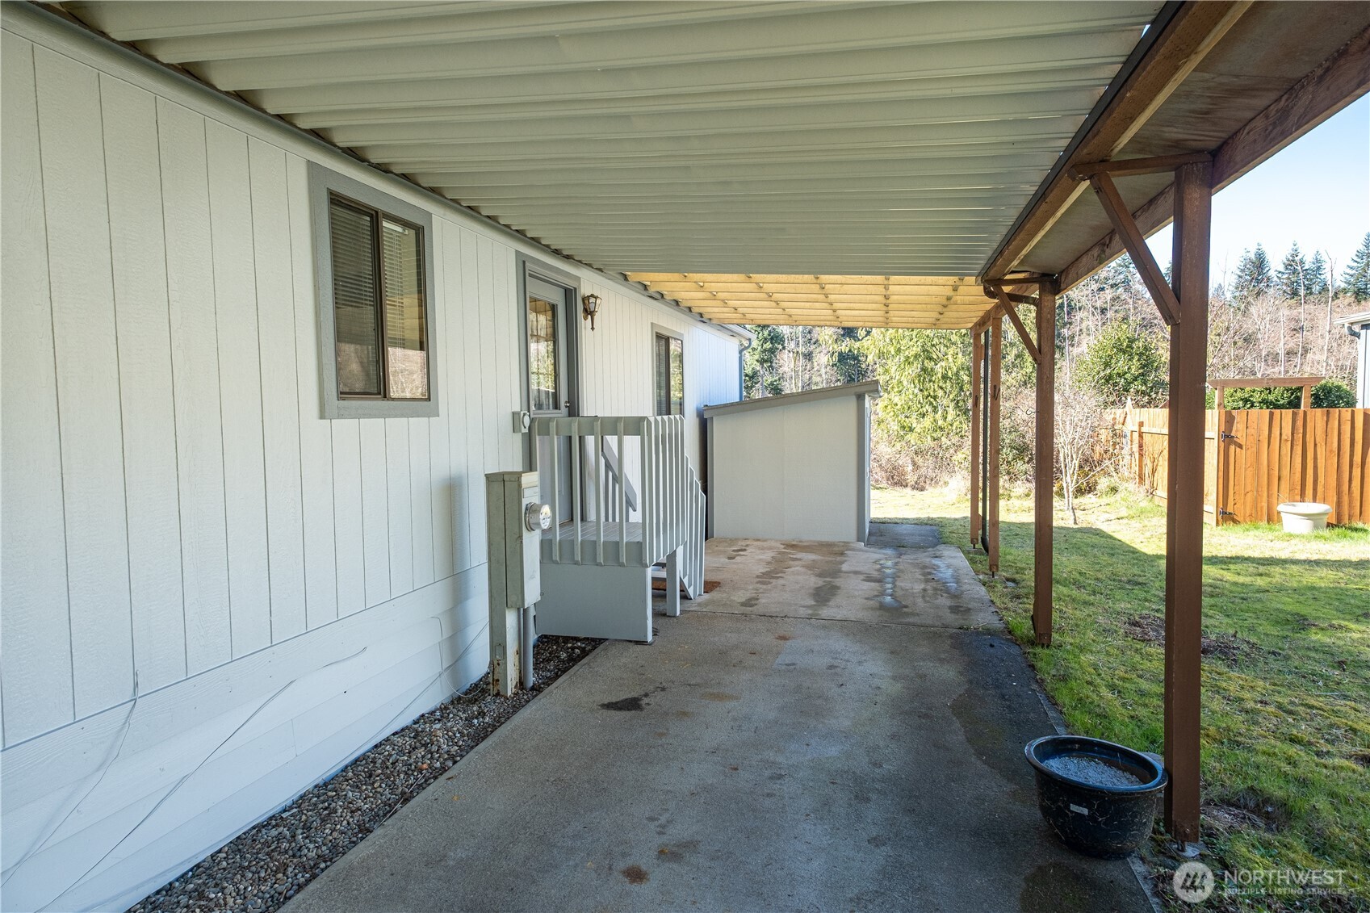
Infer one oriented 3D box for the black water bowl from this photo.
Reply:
[{"bbox_3d":[1.606,1.355,2.859,0.480,0.295,0.480,0,3,15],"label":"black water bowl"}]

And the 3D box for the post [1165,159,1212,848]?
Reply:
[{"bbox_3d":[1.930,0.205,2.775,0.090,2.590,0.090,0,3,15],"label":"post"}]

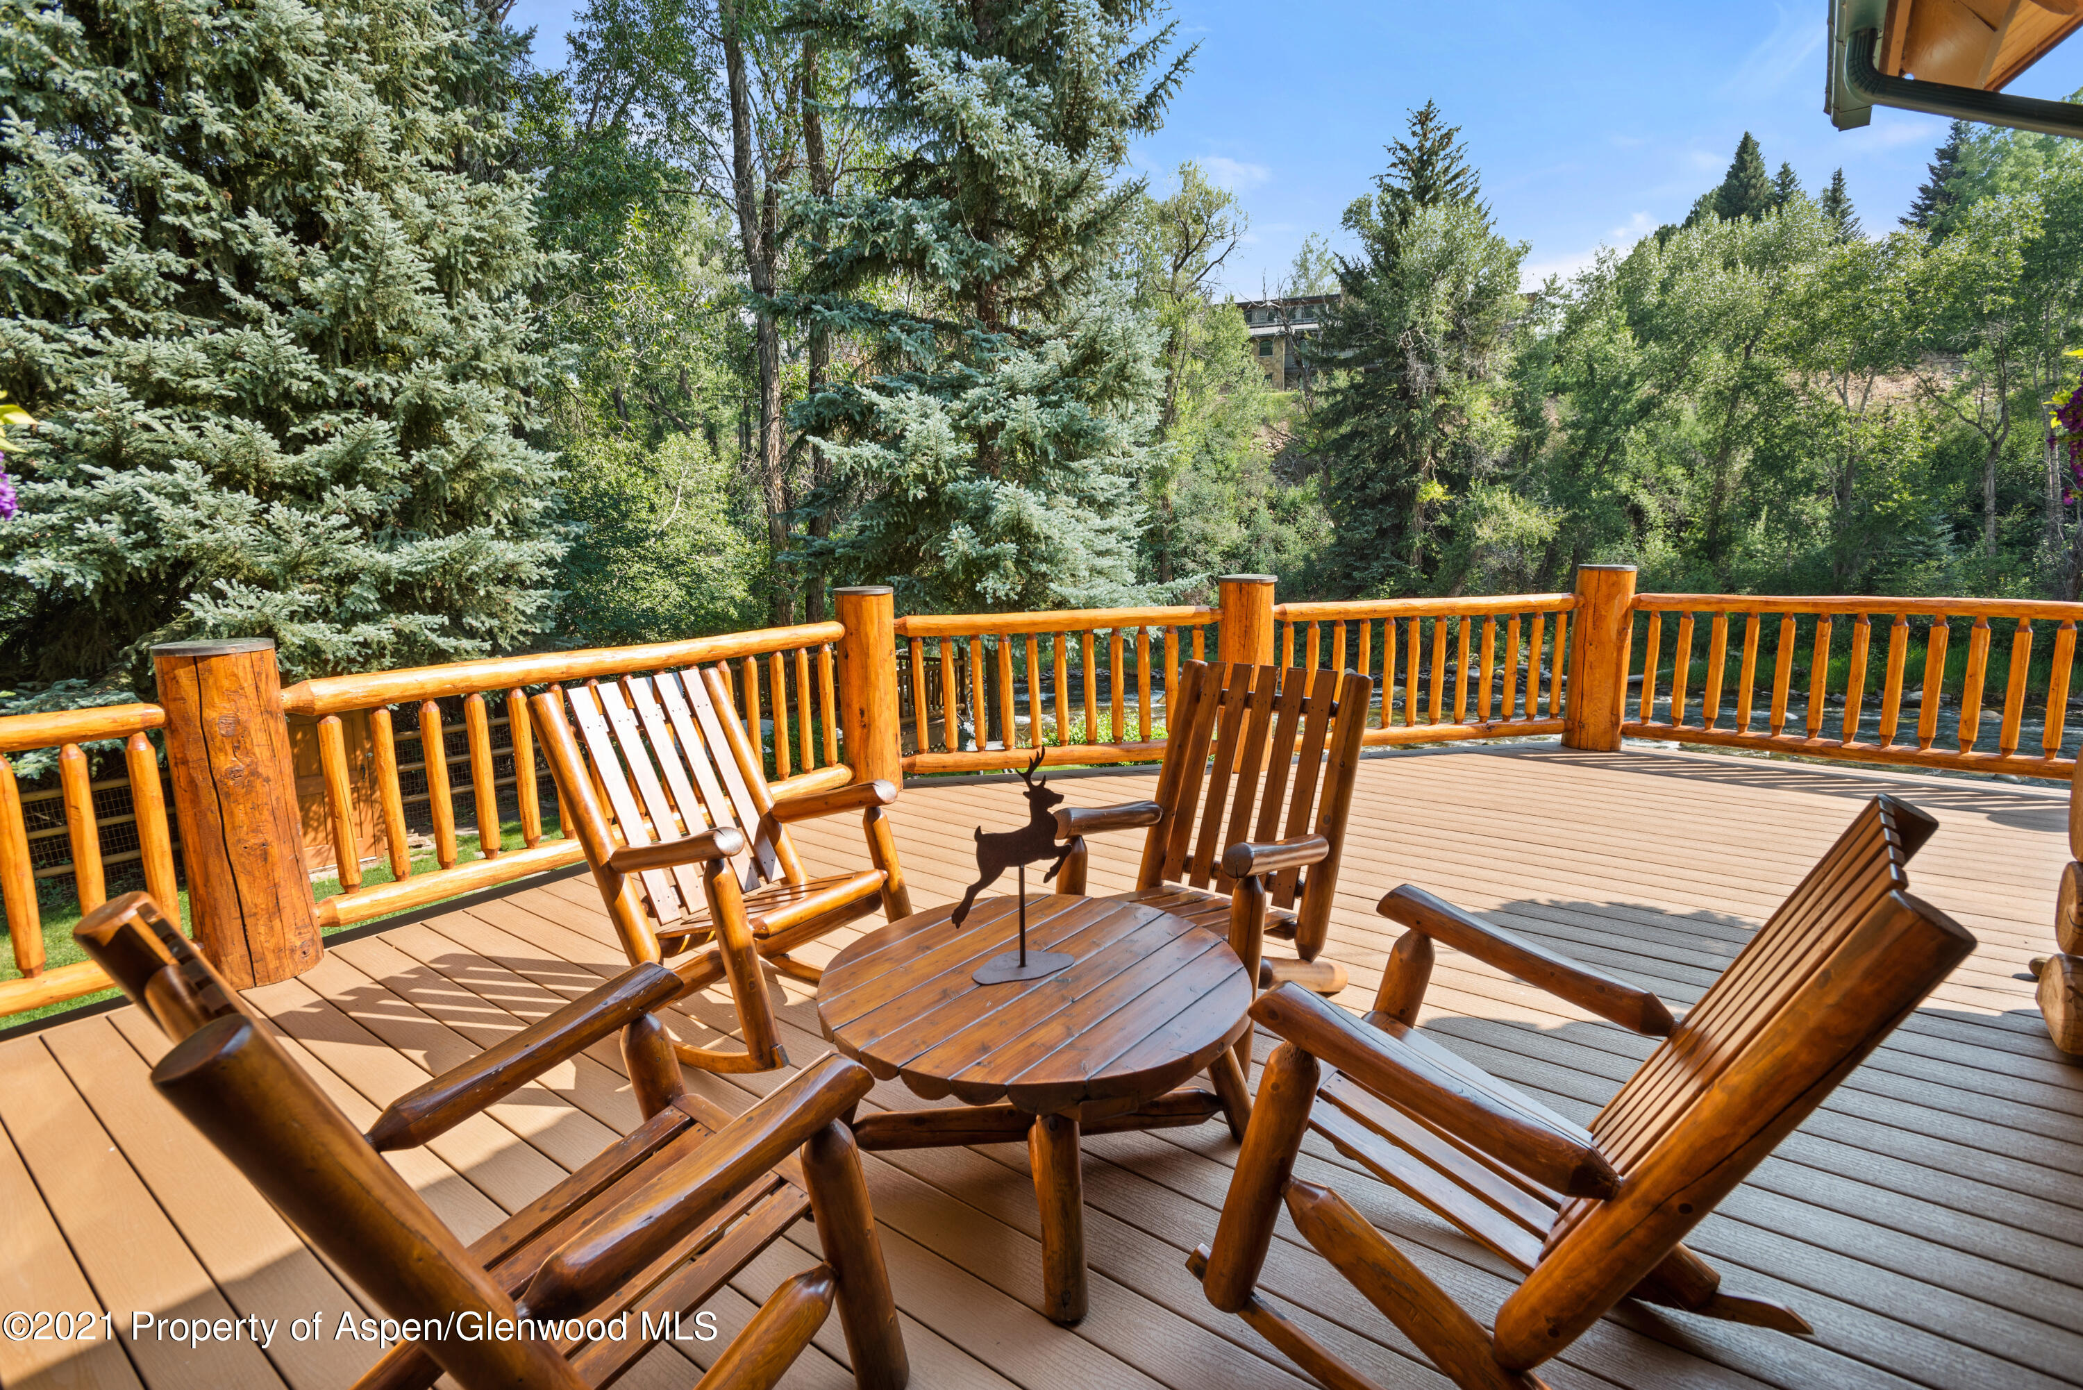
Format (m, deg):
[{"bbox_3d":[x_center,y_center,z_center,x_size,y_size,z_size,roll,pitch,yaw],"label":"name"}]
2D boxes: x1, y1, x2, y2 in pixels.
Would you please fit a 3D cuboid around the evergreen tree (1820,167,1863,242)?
[{"bbox_3d":[45.050,-24.356,62.902,4.000,11.000,4.000,5,11,34],"label":"evergreen tree"}]

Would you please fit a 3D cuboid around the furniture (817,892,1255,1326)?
[{"bbox_3d":[-0.009,0.789,2.329,0.920,0.425,0.920,-1,9,0],"label":"furniture"}]

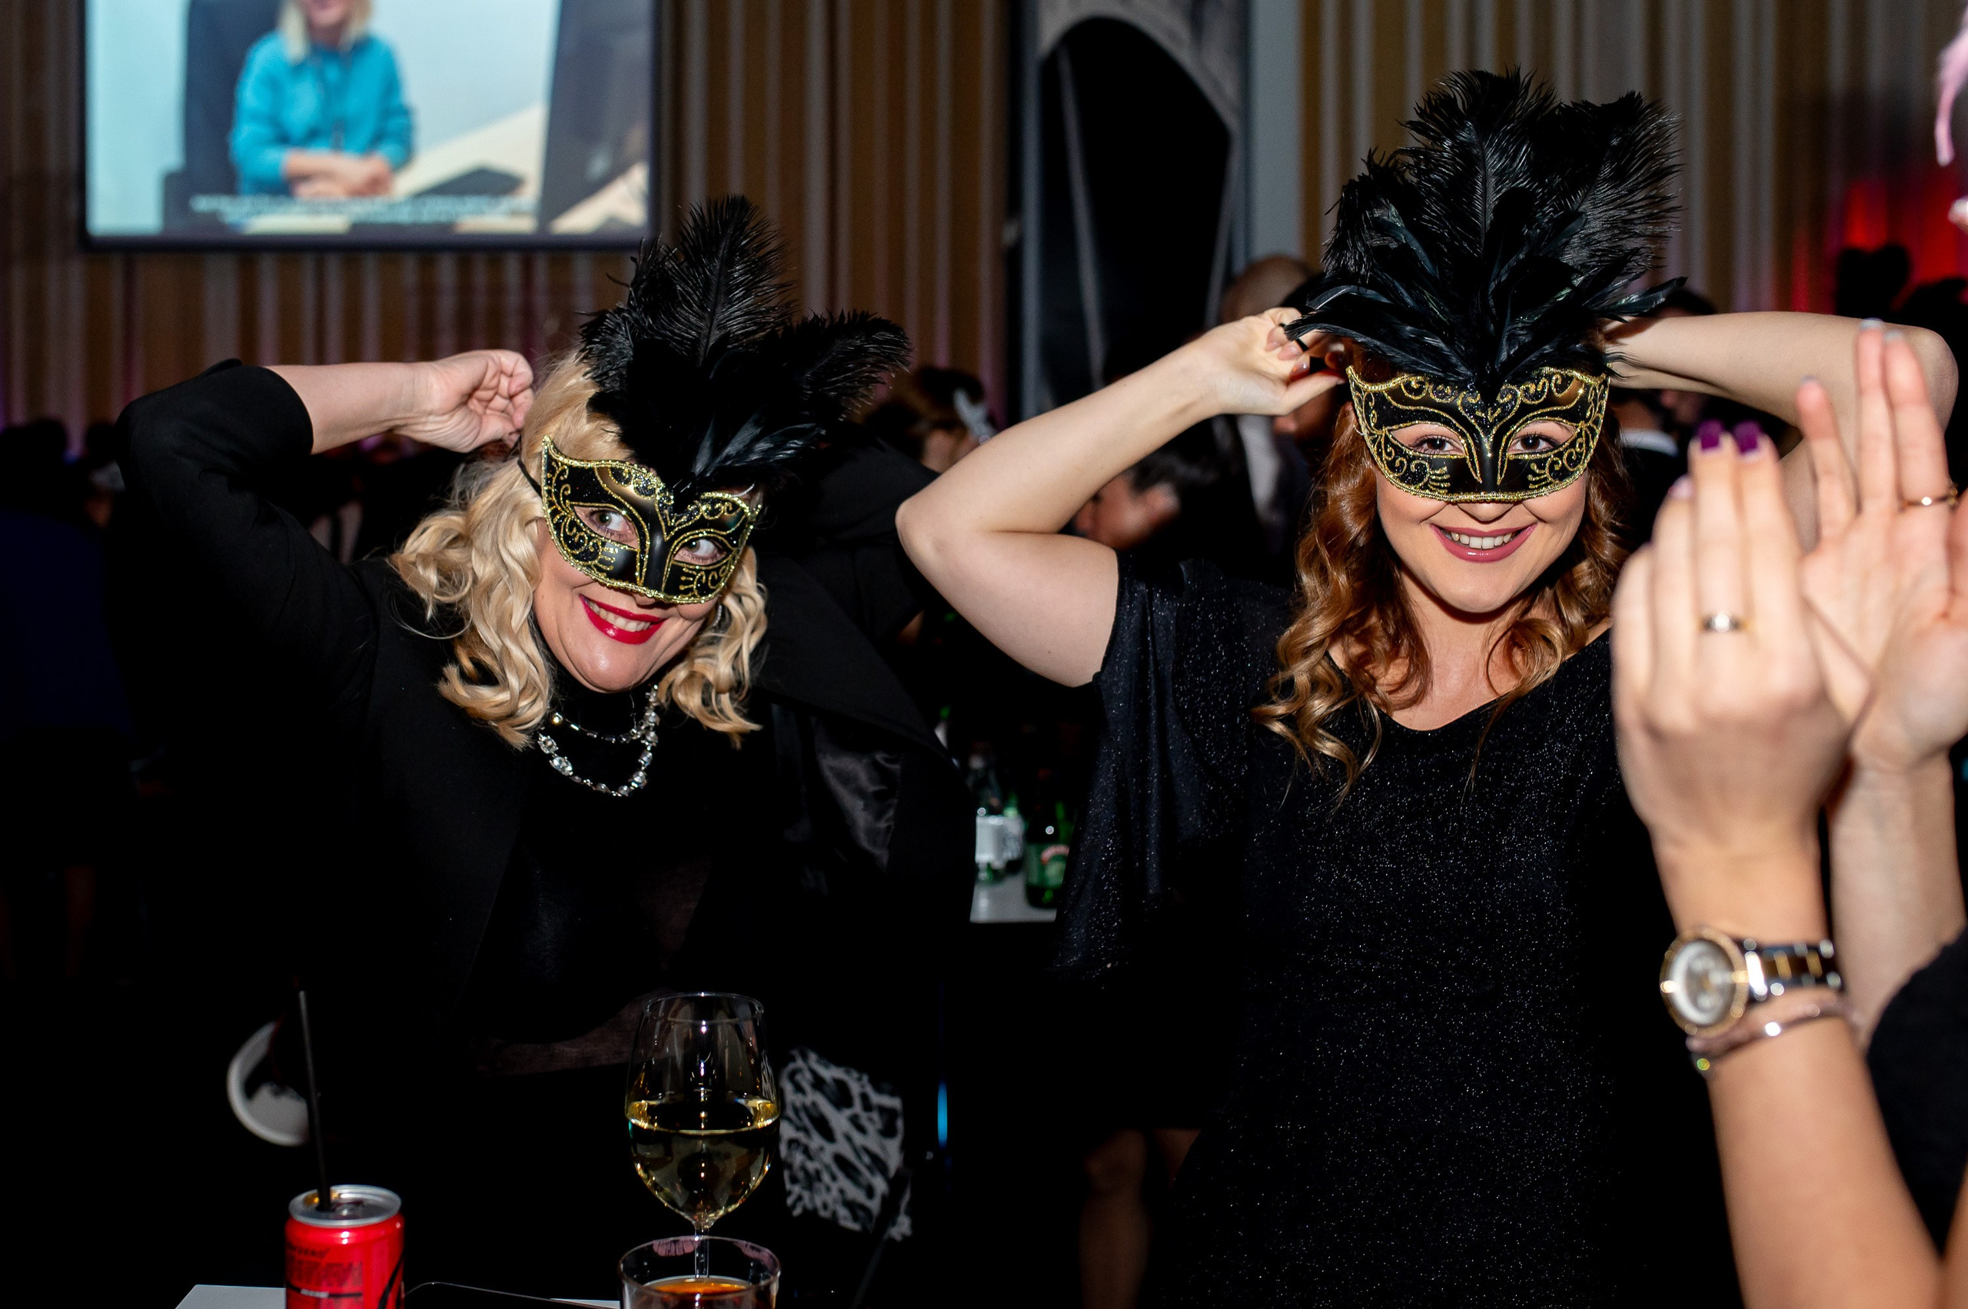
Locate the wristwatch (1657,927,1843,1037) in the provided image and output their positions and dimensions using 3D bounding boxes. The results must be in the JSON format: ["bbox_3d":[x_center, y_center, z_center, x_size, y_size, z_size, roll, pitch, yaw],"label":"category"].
[{"bbox_3d":[0.275,0.114,0.680,0.053,0.039,0.060,-6,-15,-27],"label":"wristwatch"}]

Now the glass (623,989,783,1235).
[{"bbox_3d":[-0.147,0.288,0.993,0.079,0.211,0.079,1,3,0],"label":"glass"}]

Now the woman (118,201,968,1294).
[{"bbox_3d":[-0.305,0.550,1.360,0.590,1.680,0.460,1,4,-9],"label":"woman"}]

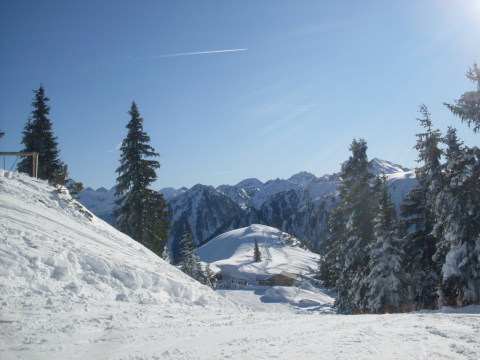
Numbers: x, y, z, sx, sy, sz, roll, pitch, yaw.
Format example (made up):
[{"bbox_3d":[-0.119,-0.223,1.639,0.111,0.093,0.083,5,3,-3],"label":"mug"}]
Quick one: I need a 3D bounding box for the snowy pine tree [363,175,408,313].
[{"bbox_3d":[4.833,2.109,17.500,1.600,4.600,1.600,0,-2,0],"label":"snowy pine tree"}]

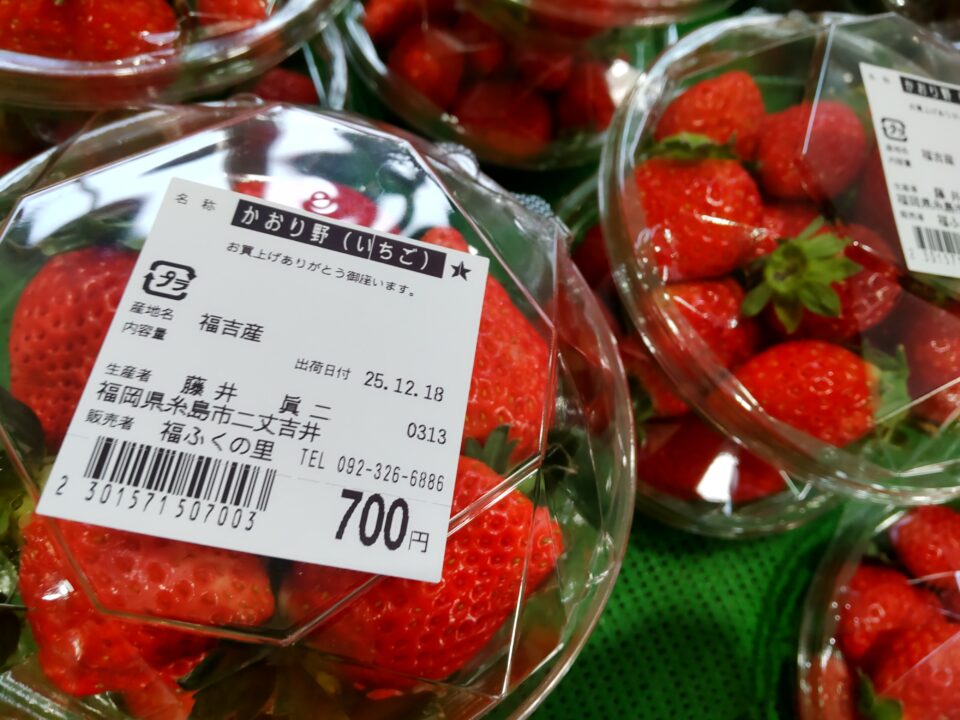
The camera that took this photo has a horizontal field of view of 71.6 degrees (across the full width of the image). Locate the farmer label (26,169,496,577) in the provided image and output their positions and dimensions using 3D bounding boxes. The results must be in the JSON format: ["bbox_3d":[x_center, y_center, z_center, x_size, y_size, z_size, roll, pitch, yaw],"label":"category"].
[{"bbox_3d":[-0.028,0.001,0.104,0.055,0.001,0.056,12,66,-9],"label":"farmer label"}]

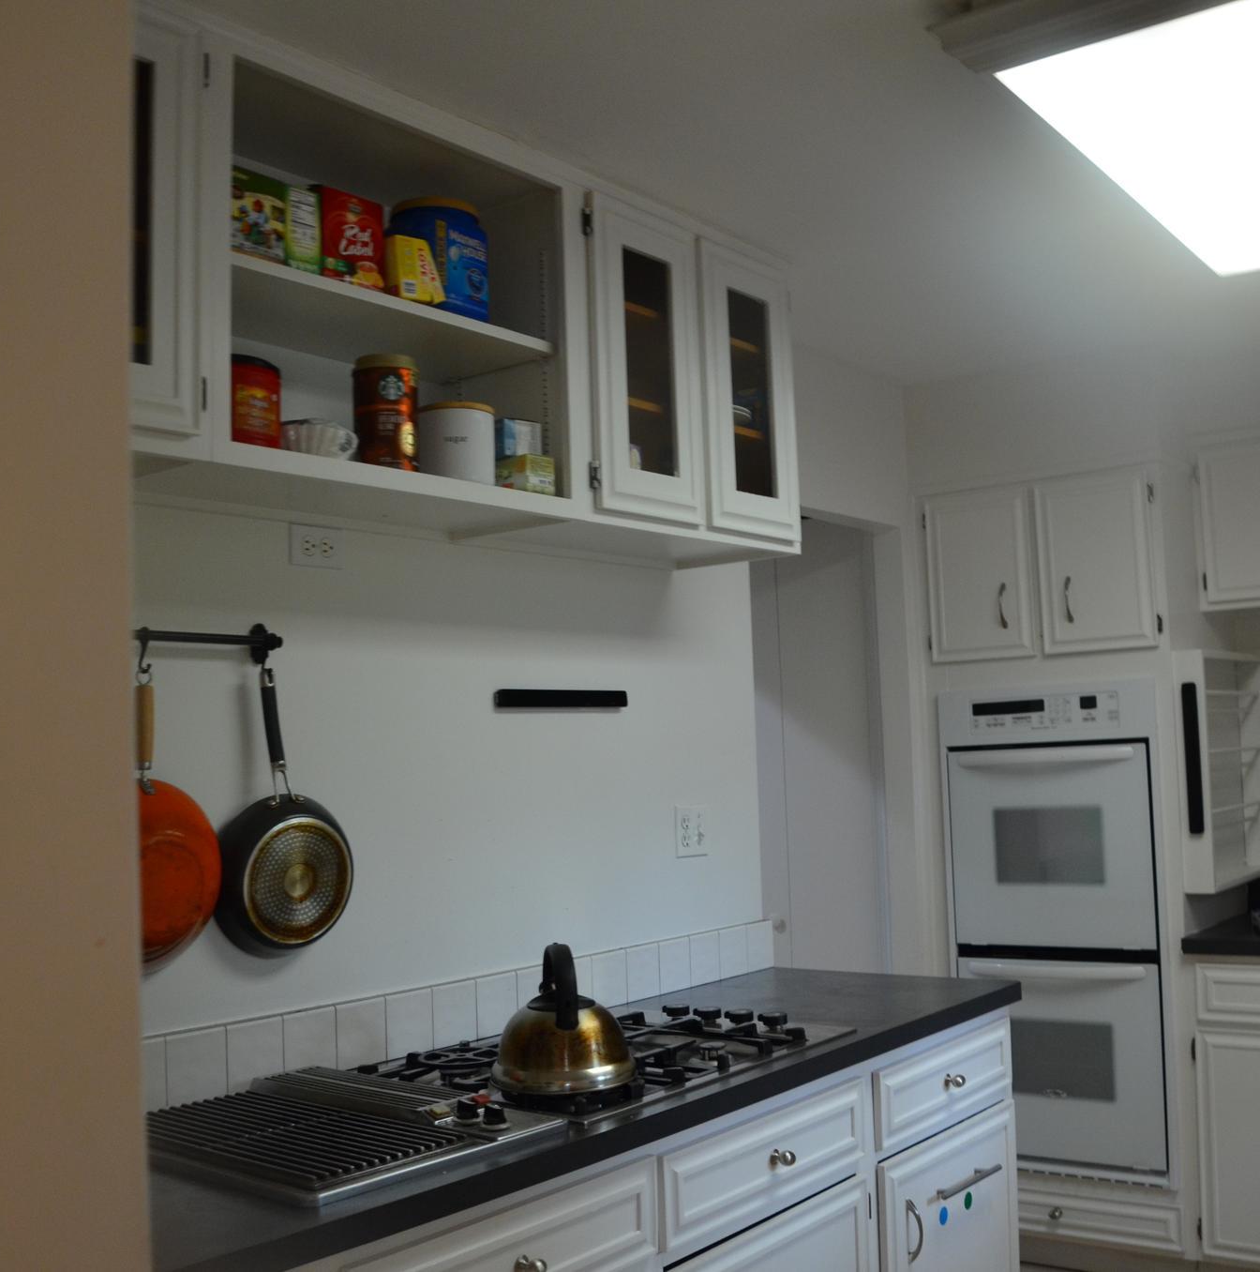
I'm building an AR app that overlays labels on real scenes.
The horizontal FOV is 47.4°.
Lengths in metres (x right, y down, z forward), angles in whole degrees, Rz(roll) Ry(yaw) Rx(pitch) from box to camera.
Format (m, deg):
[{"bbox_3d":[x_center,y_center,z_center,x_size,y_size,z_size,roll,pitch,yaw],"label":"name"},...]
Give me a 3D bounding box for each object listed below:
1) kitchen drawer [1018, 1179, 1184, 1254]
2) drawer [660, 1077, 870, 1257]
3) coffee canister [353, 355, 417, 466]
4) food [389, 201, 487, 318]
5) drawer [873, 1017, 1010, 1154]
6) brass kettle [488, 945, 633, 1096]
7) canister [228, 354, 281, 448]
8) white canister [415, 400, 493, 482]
[{"bbox_3d":[1.279,1.524,3.951,0.620,0.127,0.450,-6,-6,38],"label":"kitchen drawer"},{"bbox_3d":[0.066,0.862,2.460,0.450,0.145,0.595,-6,-6,38],"label":"drawer"},{"bbox_3d":[-0.392,-0.339,2.307,0.103,0.193,0.103,-2,-5,0],"label":"coffee canister"},{"bbox_3d":[-0.321,-0.606,2.411,0.172,0.200,0.172,-2,-5,0],"label":"food"},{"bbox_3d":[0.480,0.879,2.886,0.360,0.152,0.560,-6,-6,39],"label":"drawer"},{"bbox_3d":[-0.101,0.557,2.129,0.212,0.202,0.212,-2,-5,0],"label":"brass kettle"},{"bbox_3d":[-0.586,-0.316,2.086,0.150,0.150,0.150,-6,-6,38],"label":"canister"},{"bbox_3d":[-0.304,-0.309,2.443,0.130,0.148,0.130,-2,-5,0],"label":"white canister"}]

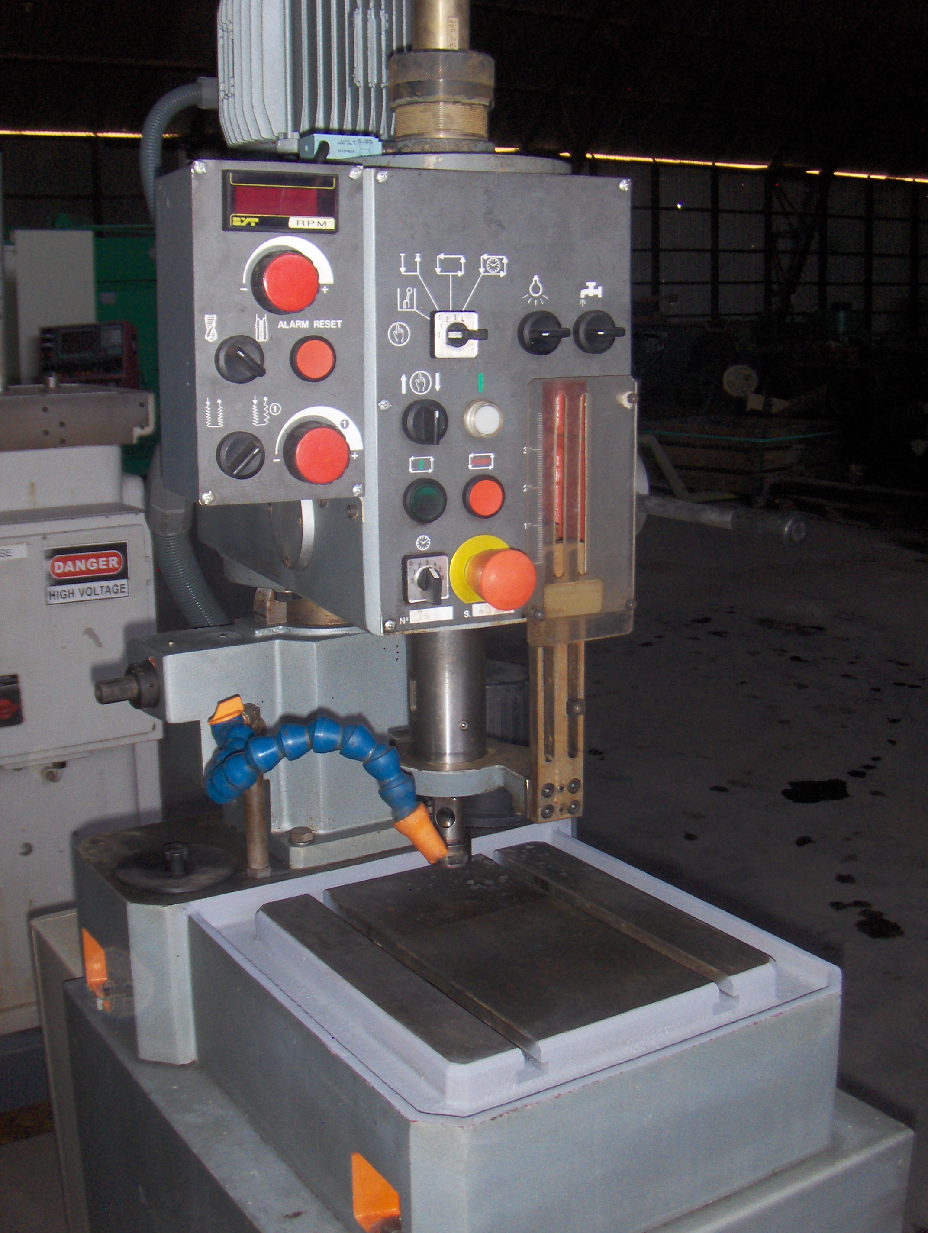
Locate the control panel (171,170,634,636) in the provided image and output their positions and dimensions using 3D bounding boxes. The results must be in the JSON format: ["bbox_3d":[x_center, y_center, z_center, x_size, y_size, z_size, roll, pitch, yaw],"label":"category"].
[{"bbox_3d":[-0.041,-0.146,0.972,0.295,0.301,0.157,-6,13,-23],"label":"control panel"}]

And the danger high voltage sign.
[{"bbox_3d":[-0.636,-0.073,2.470,0.144,0.097,0.003,-7,14,-27],"label":"danger high voltage sign"}]

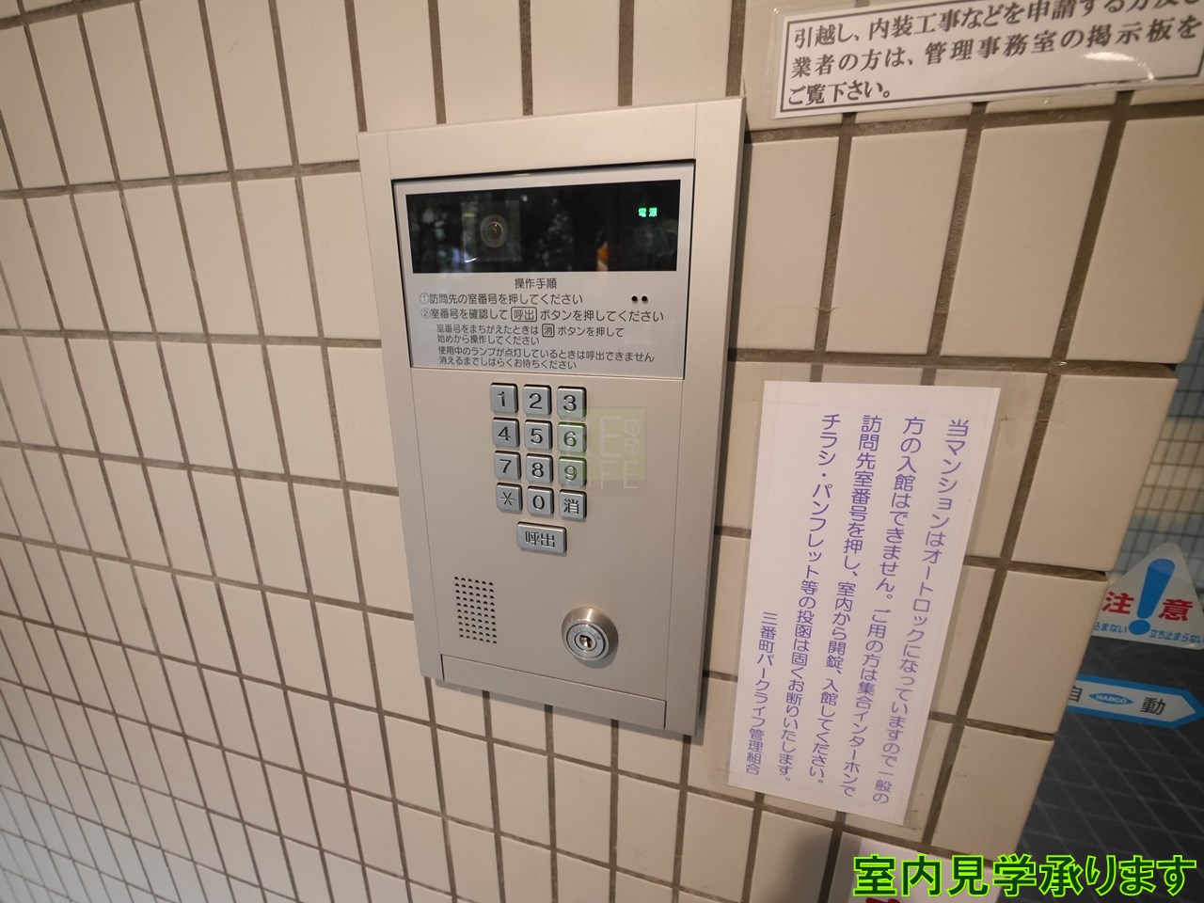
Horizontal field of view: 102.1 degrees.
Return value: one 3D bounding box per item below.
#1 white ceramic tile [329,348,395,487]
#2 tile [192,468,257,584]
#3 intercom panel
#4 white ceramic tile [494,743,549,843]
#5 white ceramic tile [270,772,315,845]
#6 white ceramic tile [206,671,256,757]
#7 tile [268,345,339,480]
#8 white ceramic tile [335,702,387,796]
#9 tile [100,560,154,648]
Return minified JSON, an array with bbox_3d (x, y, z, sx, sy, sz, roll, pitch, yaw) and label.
[{"bbox_3d":[-0.159,-0.023,0.332,0.045,0.095,0.008,5,17,15],"label":"white ceramic tile"},{"bbox_3d":[-0.302,0.061,0.397,0.044,0.093,0.008,5,17,15],"label":"tile"},{"bbox_3d":[-0.036,0.007,0.290,0.203,0.358,0.020,5,17,14],"label":"intercom panel"},{"bbox_3d":[-0.062,0.273,0.392,0.045,0.095,0.009,5,17,15],"label":"white ceramic tile"},{"bbox_3d":[-0.305,0.350,0.479,0.045,0.096,0.008,5,17,15],"label":"white ceramic tile"},{"bbox_3d":[-0.352,0.249,0.465,0.045,0.095,0.008,5,17,15],"label":"white ceramic tile"},{"bbox_3d":[-0.207,-0.026,0.340,0.045,0.096,0.008,5,17,15],"label":"tile"},{"bbox_3d":[-0.207,0.262,0.429,0.045,0.095,0.008,5,17,15],"label":"white ceramic tile"},{"bbox_3d":[-0.447,0.144,0.464,0.044,0.093,0.008,5,17,15],"label":"tile"}]

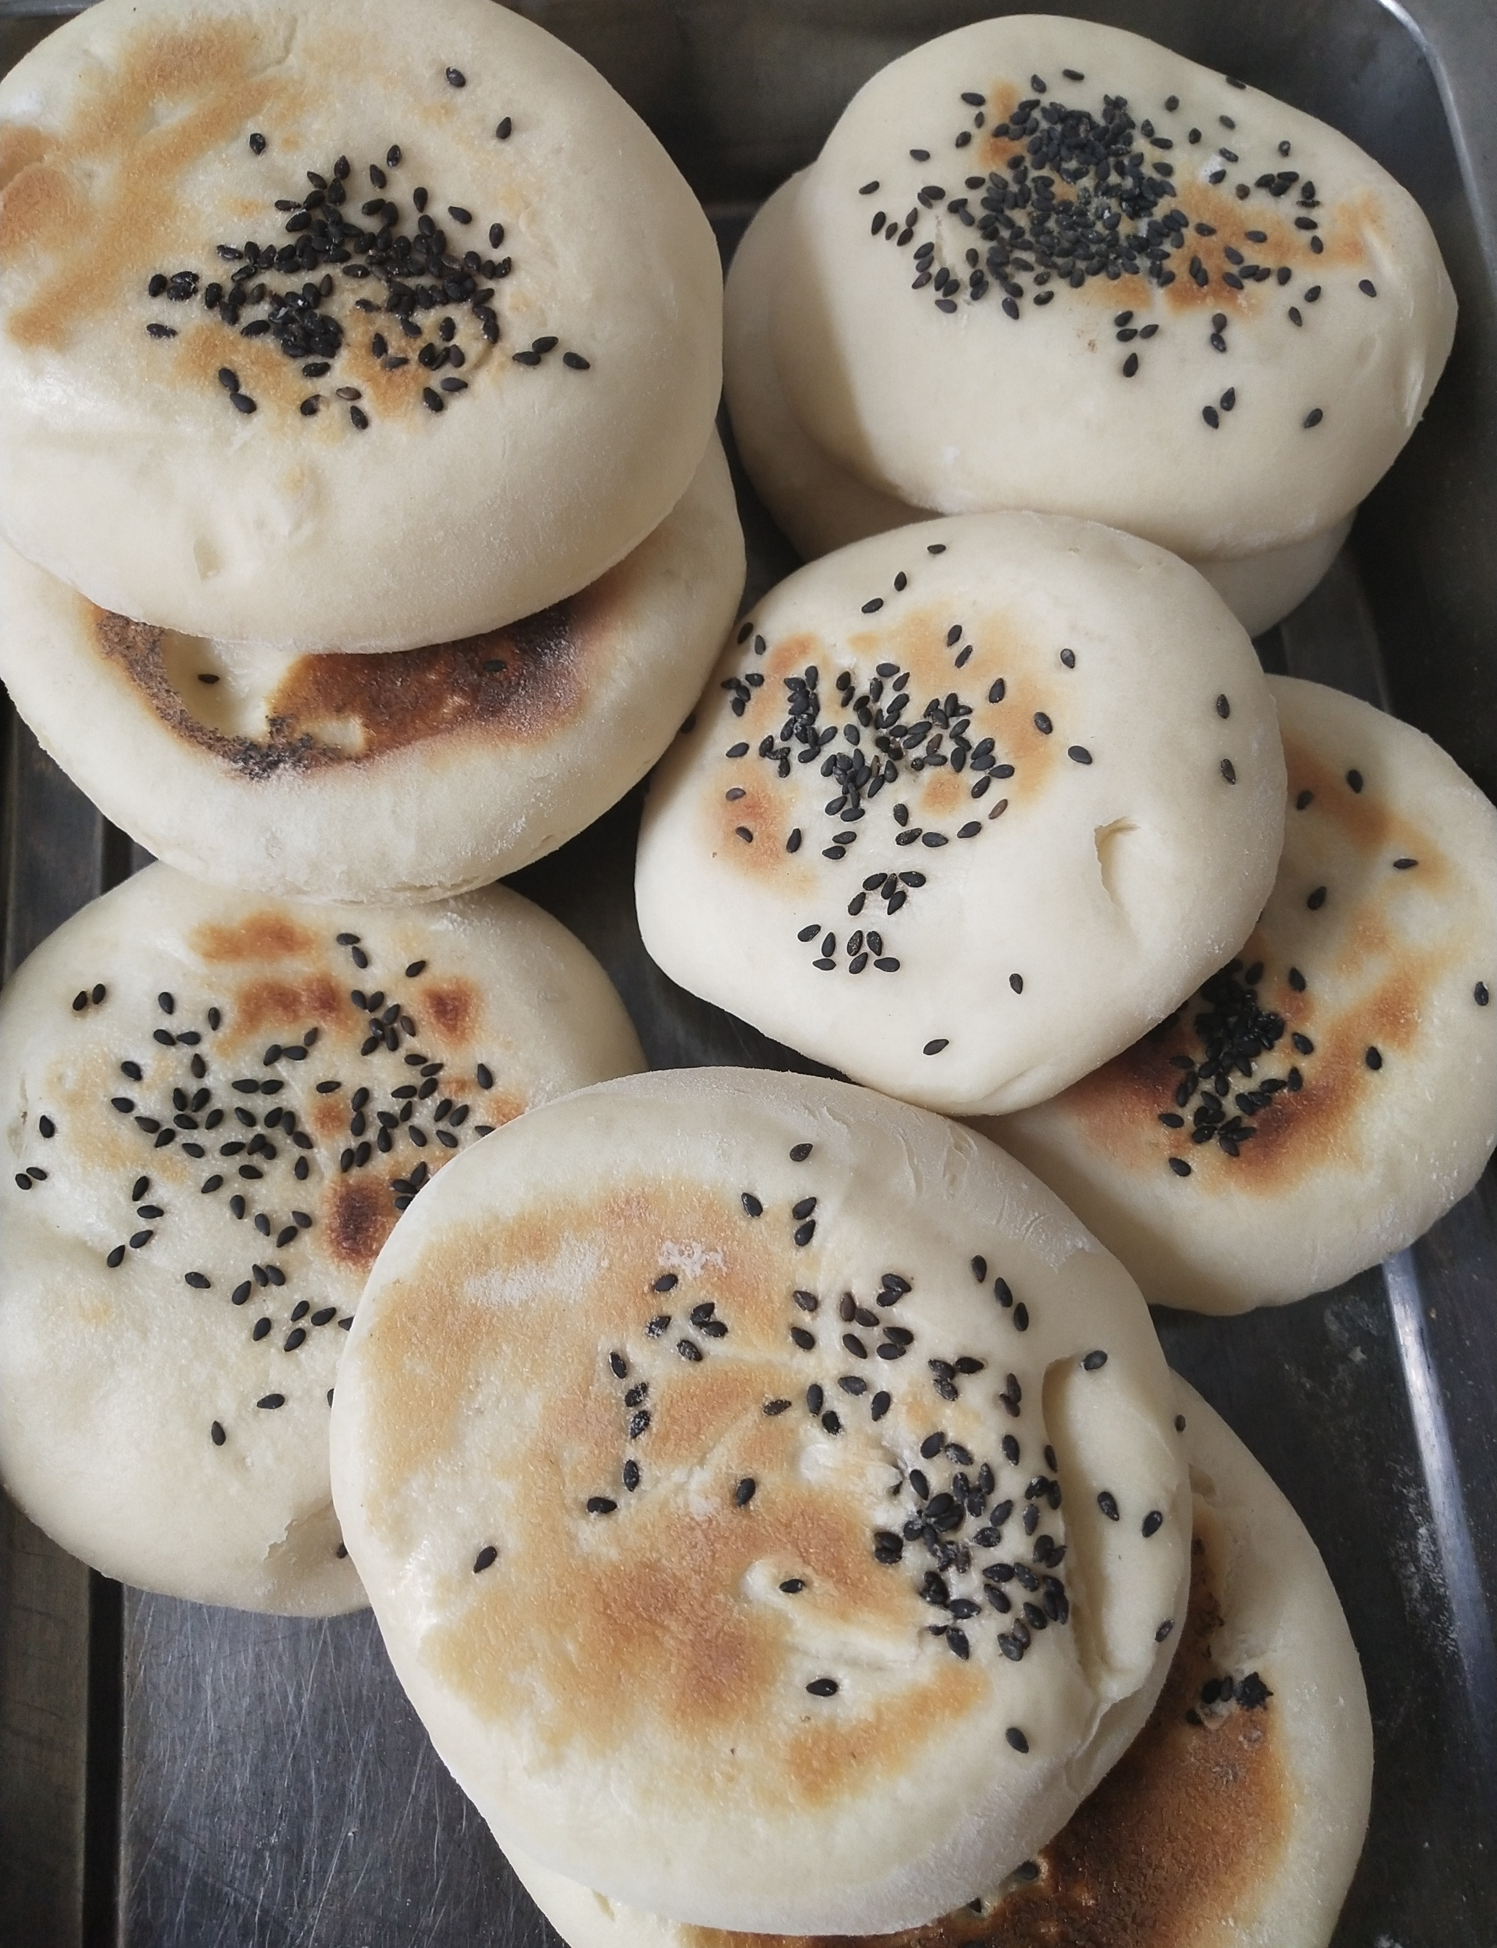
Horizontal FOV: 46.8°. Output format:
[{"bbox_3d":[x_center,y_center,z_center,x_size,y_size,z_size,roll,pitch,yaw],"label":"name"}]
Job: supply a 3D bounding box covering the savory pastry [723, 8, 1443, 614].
[{"bbox_3d":[0.055,-0.103,0.260,0.102,0.033,0.089,0,75,-4],"label":"savory pastry"}]

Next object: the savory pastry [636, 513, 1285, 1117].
[{"bbox_3d":[0.029,-0.023,0.240,0.089,0.032,0.087,0,75,0],"label":"savory pastry"}]

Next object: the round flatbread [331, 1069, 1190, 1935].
[{"bbox_3d":[0.002,0.058,0.202,0.099,0.031,0.096,0,75,-4],"label":"round flatbread"}]

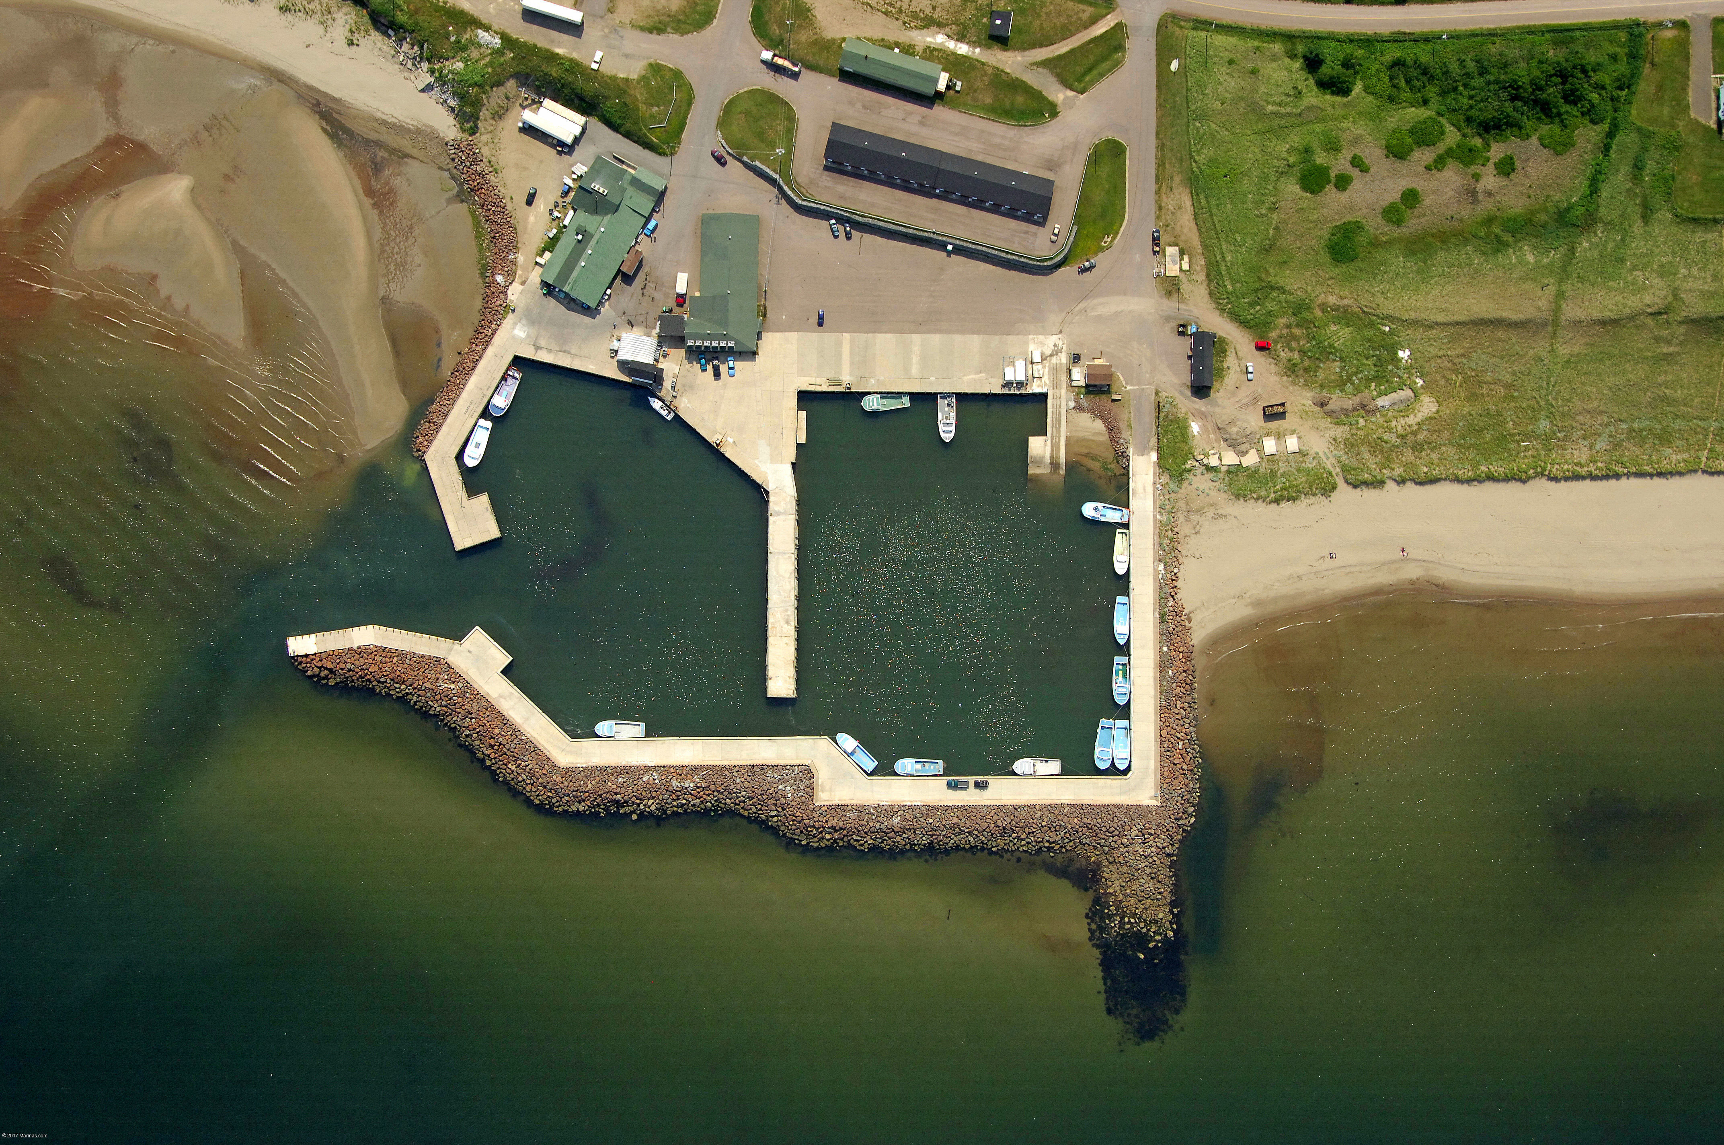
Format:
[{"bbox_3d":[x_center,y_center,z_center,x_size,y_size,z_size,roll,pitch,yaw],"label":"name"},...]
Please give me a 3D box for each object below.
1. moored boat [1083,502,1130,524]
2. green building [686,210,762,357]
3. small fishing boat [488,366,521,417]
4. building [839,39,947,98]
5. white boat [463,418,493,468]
[{"bbox_3d":[65.130,-15.960,550.040,12.900,3.900,4.800,8,89,0],"label":"moored boat"},{"bbox_3d":[-36.860,-76.640,545.830,18.800,6.200,36.500,2,89,0],"label":"green building"},{"bbox_3d":[-95.250,-48.310,549.240,4.800,4.000,13.700,21,89,0],"label":"small fishing boat"},{"bbox_3d":[7.760,-134.250,546.350,26.000,5.600,7.900,17,89,0],"label":"building"},{"bbox_3d":[-102.470,-34.340,548.970,4.800,3.900,12.900,18,89,0],"label":"white boat"}]

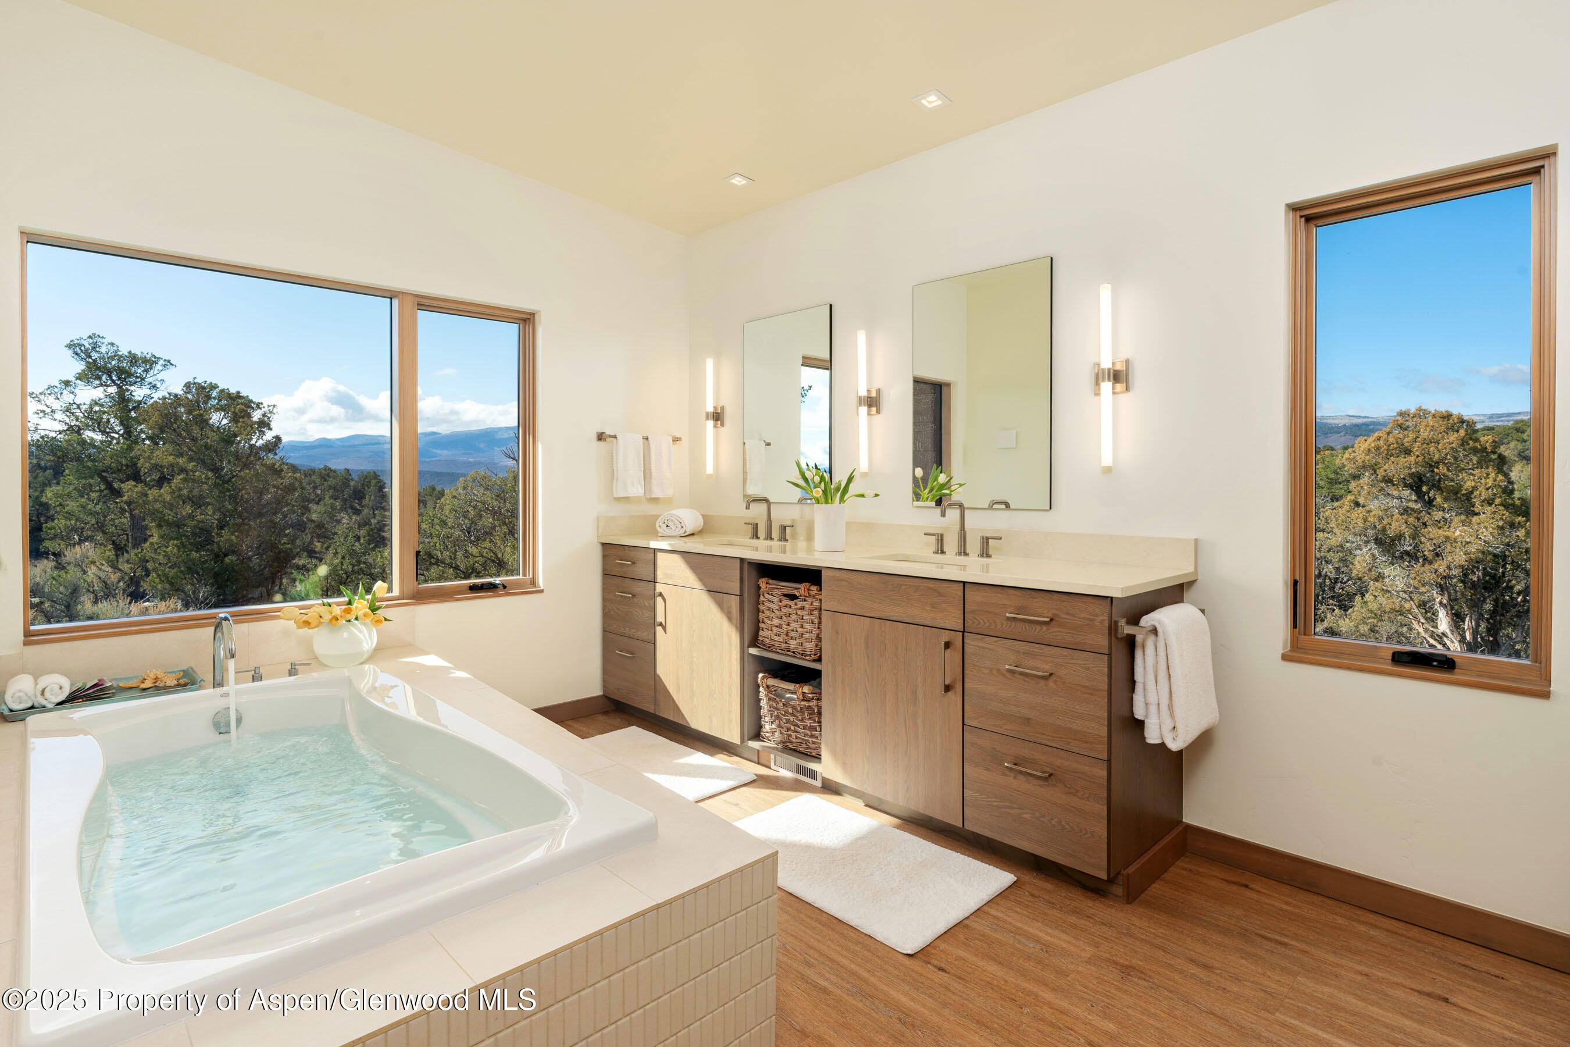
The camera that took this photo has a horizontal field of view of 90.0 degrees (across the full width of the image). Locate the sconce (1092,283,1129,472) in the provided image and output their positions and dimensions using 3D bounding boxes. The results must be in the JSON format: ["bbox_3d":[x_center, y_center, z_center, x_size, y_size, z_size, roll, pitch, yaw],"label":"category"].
[{"bbox_3d":[1.083,-0.487,2.634,0.095,0.615,0.115,-3,4,-44],"label":"sconce"}]

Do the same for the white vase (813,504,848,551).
[{"bbox_3d":[0.191,0.016,3.254,0.141,0.192,0.141,0,2,0],"label":"white vase"}]

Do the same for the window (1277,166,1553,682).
[{"bbox_3d":[1.686,-0.249,2.127,0.090,1.325,0.560,-3,4,-44],"label":"window"}]

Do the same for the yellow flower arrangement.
[{"bbox_3d":[-1.679,0.314,2.959,0.330,0.175,0.240,-3,4,-44],"label":"yellow flower arrangement"}]

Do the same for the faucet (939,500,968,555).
[{"bbox_3d":[0.641,0.021,2.973,0.155,0.210,0.055,-2,3,-43],"label":"faucet"}]

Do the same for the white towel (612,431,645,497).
[{"bbox_3d":[-0.809,-0.297,4.059,0.175,0.330,0.070,-2,3,-43],"label":"white towel"}]

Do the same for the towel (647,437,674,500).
[{"bbox_3d":[-0.663,-0.297,4.146,0.160,0.335,0.075,-3,4,-44],"label":"towel"}]

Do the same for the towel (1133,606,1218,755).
[{"bbox_3d":[1.118,0.426,2.258,0.320,0.385,0.130,-3,4,-44],"label":"towel"}]

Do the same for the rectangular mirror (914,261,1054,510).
[{"bbox_3d":[0.746,-0.507,3.028,0.025,0.905,0.605,-3,4,-44],"label":"rectangular mirror"}]

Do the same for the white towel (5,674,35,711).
[{"bbox_3d":[-2.355,0.528,2.418,0.070,0.075,0.150,-2,3,-43],"label":"white towel"}]

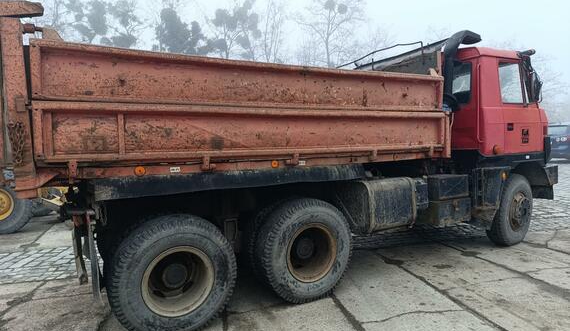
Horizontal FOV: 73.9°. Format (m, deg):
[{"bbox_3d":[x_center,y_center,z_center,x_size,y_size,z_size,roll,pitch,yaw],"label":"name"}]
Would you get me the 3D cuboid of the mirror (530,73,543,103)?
[{"bbox_3d":[3.739,-1.160,5.638,0.110,0.460,0.200,-4,3,-21],"label":"mirror"}]

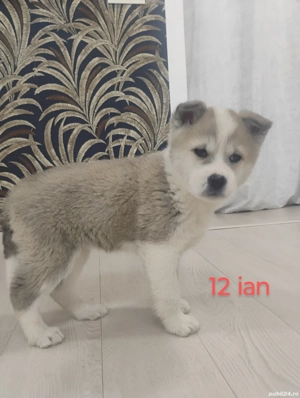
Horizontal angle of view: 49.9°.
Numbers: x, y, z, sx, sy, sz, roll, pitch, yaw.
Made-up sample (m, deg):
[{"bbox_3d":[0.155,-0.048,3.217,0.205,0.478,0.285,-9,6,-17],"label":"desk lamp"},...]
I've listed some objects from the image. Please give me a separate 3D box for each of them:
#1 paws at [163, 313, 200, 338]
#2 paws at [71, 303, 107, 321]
[{"bbox_3d":[0.066,0.249,0.661,0.070,0.040,0.055,-1,5,30],"label":"paws"},{"bbox_3d":[-0.138,0.257,0.751,0.074,0.033,0.051,-2,5,14],"label":"paws"}]

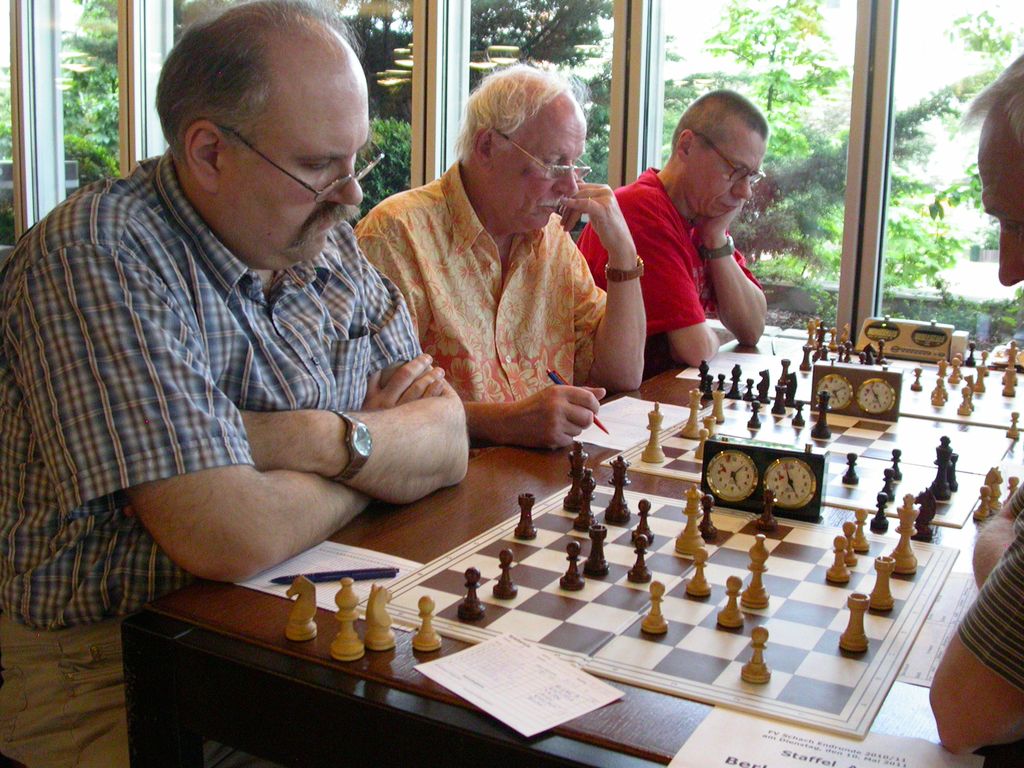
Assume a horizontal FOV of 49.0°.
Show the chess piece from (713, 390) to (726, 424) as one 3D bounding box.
[{"bbox_3d":[0.337,0.038,1.821,0.025,0.053,0.025,8,13,29],"label":"chess piece"}]

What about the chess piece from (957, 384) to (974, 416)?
[{"bbox_3d":[0.776,0.030,1.921,0.025,0.049,0.025,8,13,29],"label":"chess piece"}]

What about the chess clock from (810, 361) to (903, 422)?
[{"bbox_3d":[0.604,0.012,1.958,0.150,0.090,0.050,7,13,27],"label":"chess clock"}]

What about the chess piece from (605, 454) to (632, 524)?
[{"bbox_3d":[0.127,0.124,1.325,0.031,0.079,0.031,1,12,0],"label":"chess piece"}]

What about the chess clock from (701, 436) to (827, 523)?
[{"bbox_3d":[0.313,0.114,1.383,0.149,0.090,0.045,7,13,26],"label":"chess clock"}]

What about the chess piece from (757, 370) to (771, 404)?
[{"bbox_3d":[0.452,0.004,2.022,0.030,0.060,0.028,4,12,17],"label":"chess piece"}]

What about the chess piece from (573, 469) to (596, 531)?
[{"bbox_3d":[0.088,0.137,1.336,0.028,0.073,0.028,1,12,4],"label":"chess piece"}]

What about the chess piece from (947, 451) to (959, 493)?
[{"bbox_3d":[0.590,0.118,1.510,0.026,0.052,0.026,7,14,29],"label":"chess piece"}]

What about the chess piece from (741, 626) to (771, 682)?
[{"bbox_3d":[0.207,0.225,0.944,0.026,0.048,0.026,7,14,29],"label":"chess piece"}]

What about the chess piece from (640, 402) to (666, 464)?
[{"bbox_3d":[0.205,0.068,1.611,0.033,0.086,0.033,1,12,0],"label":"chess piece"}]

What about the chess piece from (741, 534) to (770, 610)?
[{"bbox_3d":[0.245,0.184,1.116,0.028,0.074,0.028,7,14,29],"label":"chess piece"}]

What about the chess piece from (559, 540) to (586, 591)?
[{"bbox_3d":[0.063,0.186,1.159,0.025,0.048,0.025,1,12,3],"label":"chess piece"}]

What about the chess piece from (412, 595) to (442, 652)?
[{"bbox_3d":[-0.076,0.213,1.011,0.026,0.049,0.026,1,12,0],"label":"chess piece"}]

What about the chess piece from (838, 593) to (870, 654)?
[{"bbox_3d":[0.314,0.215,1.020,0.027,0.053,0.027,7,14,29],"label":"chess piece"}]

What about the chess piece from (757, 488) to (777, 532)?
[{"bbox_3d":[0.308,0.149,1.347,0.025,0.051,0.025,7,14,29],"label":"chess piece"}]

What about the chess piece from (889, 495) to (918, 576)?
[{"bbox_3d":[0.425,0.160,1.211,0.030,0.085,0.030,5,12,19],"label":"chess piece"}]

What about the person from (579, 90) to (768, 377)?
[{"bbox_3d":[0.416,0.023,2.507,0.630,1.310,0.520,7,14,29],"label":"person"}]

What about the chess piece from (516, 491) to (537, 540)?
[{"bbox_3d":[0.017,0.153,1.312,0.027,0.052,0.027,1,12,0],"label":"chess piece"}]

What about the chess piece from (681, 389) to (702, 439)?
[{"bbox_3d":[0.284,0.045,1.773,0.032,0.077,0.032,2,12,9],"label":"chess piece"}]

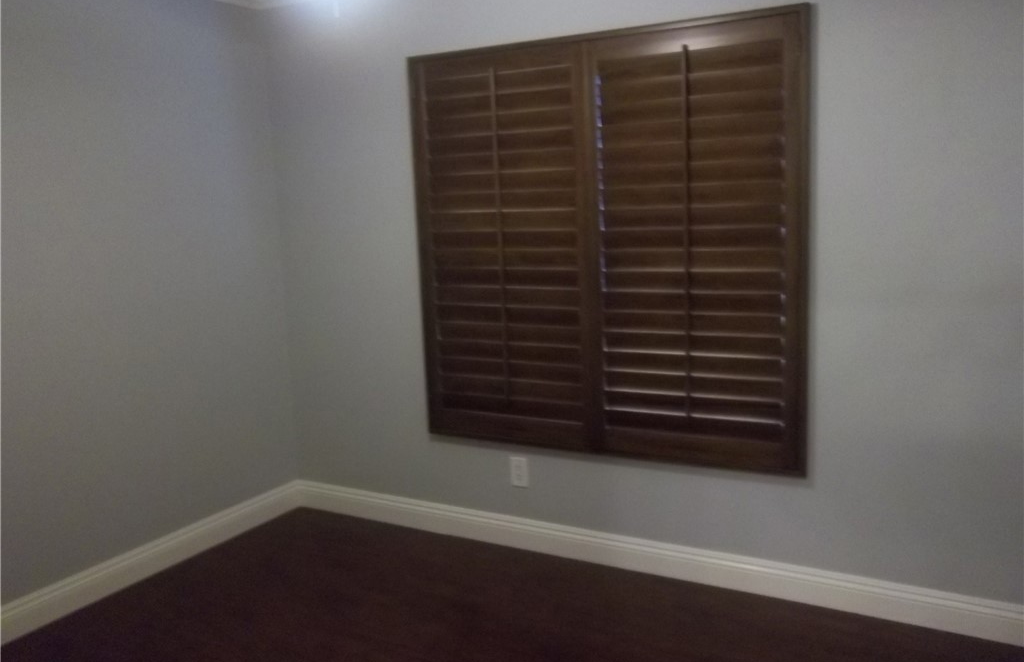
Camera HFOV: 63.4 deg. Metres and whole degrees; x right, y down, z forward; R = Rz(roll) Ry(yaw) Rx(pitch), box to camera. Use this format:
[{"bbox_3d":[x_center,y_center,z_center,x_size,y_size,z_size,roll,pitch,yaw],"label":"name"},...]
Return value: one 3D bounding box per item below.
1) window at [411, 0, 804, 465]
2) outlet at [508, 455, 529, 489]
[{"bbox_3d":[0.304,-0.302,3.125,1.562,1.568,0.050,3,10,29],"label":"window"},{"bbox_3d":[0.030,0.588,3.433,0.073,0.118,0.010,3,10,29],"label":"outlet"}]

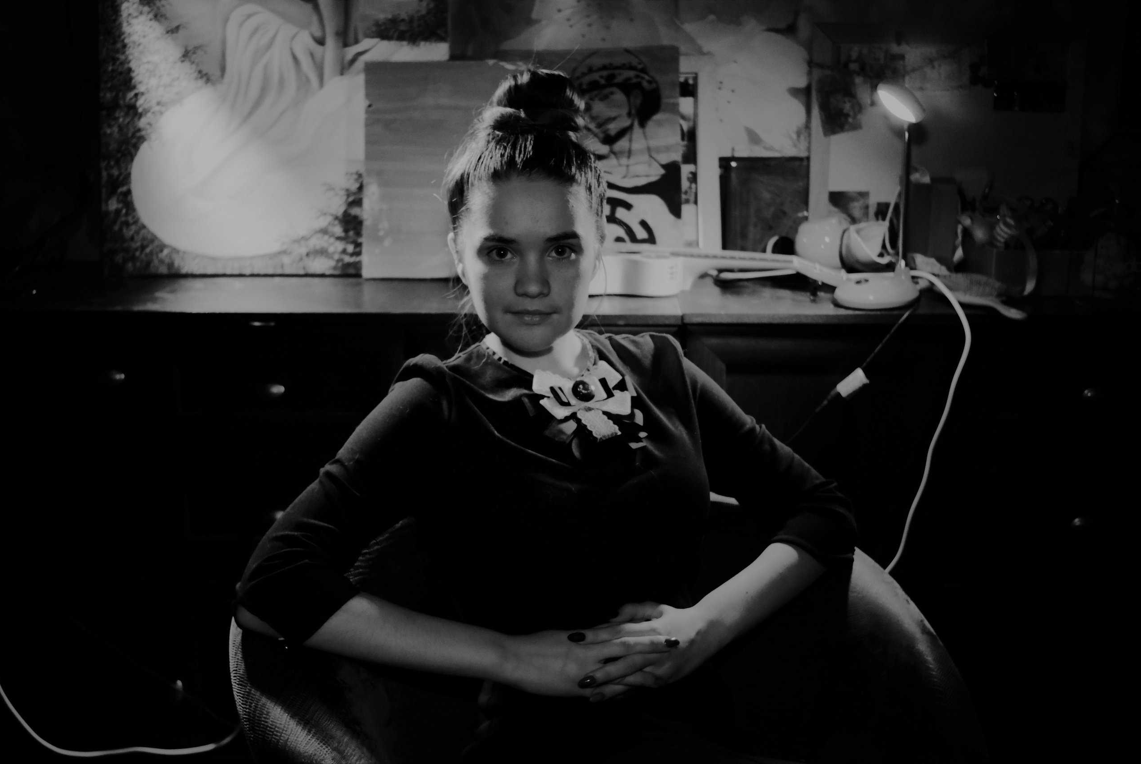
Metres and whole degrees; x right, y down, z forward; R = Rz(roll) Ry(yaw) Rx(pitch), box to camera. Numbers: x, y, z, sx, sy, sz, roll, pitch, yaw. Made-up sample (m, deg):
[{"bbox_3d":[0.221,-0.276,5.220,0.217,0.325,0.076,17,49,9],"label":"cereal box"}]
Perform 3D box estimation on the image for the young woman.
[{"bbox_3d":[0.010,0.261,1.323,0.650,1.150,0.780,-3,12,-15],"label":"young woman"}]

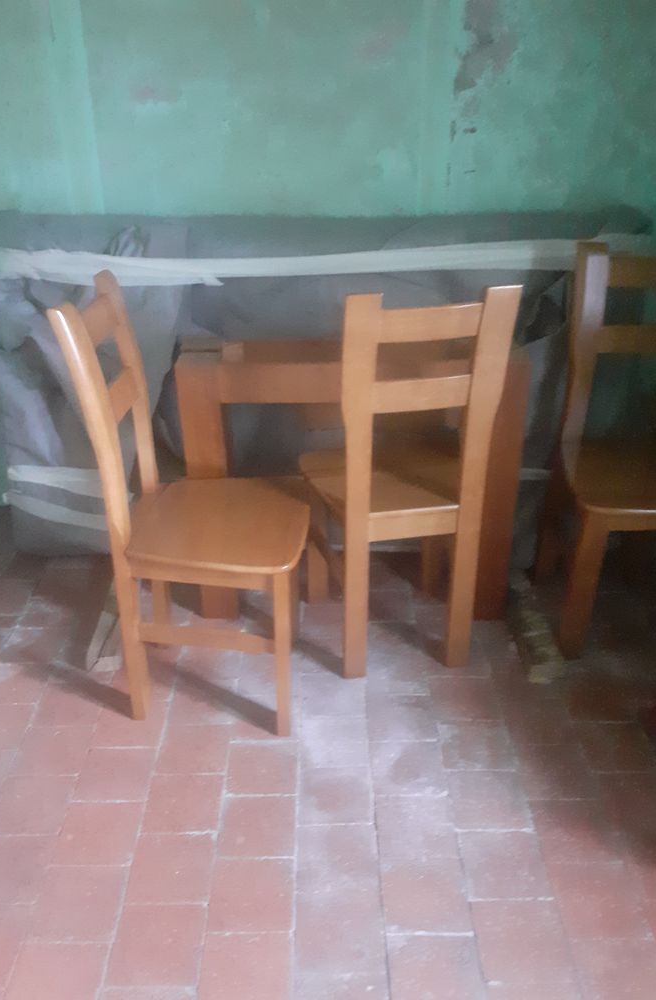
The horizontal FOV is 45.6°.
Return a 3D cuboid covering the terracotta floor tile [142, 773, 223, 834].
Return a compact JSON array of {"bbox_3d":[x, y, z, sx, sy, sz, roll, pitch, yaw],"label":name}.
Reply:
[{"bbox_3d":[-0.301,0.640,1.634,0.155,0.015,0.148,-1,27,0],"label":"terracotta floor tile"}]

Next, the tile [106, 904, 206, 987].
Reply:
[{"bbox_3d":[-0.301,0.792,1.385,0.156,0.016,0.150,0,28,0],"label":"tile"}]

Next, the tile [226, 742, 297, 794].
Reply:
[{"bbox_3d":[-0.144,0.590,1.704,0.153,0.015,0.147,-1,29,0],"label":"tile"}]

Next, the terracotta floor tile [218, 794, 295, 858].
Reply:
[{"bbox_3d":[-0.142,0.662,1.573,0.153,0.015,0.147,-1,29,0],"label":"terracotta floor tile"}]

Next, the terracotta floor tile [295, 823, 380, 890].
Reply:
[{"bbox_3d":[0.018,0.696,1.509,0.153,0.015,0.147,-1,29,0],"label":"terracotta floor tile"}]

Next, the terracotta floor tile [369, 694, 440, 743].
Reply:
[{"bbox_3d":[0.172,0.517,1.831,0.153,0.015,0.147,-1,29,0],"label":"terracotta floor tile"}]

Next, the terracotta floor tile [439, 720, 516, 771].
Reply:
[{"bbox_3d":[0.331,0.557,1.757,0.153,0.015,0.147,-1,29,0],"label":"terracotta floor tile"}]

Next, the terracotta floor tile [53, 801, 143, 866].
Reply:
[{"bbox_3d":[-0.457,0.671,1.561,0.153,0.015,0.147,-1,29,0],"label":"terracotta floor tile"}]

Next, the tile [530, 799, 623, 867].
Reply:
[{"bbox_3d":[0.503,0.679,1.589,0.156,0.016,0.150,0,28,0],"label":"tile"}]

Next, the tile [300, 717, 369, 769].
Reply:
[{"bbox_3d":[0.013,0.557,1.786,0.155,0.015,0.148,-1,27,0],"label":"tile"}]

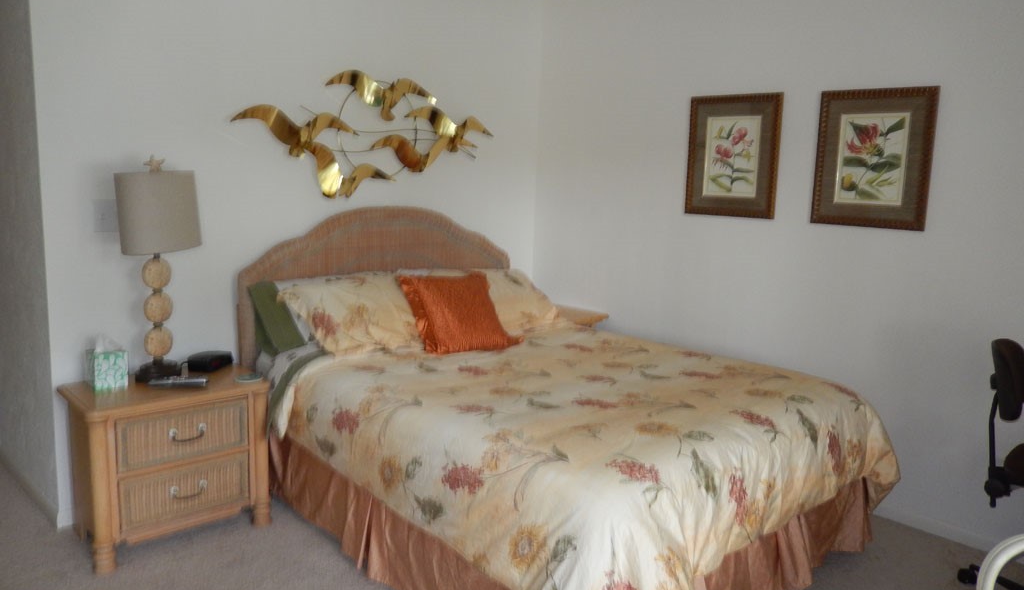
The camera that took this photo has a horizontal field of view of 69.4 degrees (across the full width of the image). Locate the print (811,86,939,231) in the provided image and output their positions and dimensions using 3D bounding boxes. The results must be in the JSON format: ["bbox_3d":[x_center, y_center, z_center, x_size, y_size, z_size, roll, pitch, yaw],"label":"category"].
[{"bbox_3d":[1.534,-0.578,3.145,0.467,0.574,0.030,11,13,43],"label":"print"}]

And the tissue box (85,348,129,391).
[{"bbox_3d":[-1.501,0.272,2.745,0.110,0.130,0.110,-6,13,-42],"label":"tissue box"}]

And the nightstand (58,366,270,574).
[{"bbox_3d":[-1.317,0.626,2.840,0.650,0.582,0.405,-6,13,-42],"label":"nightstand"}]

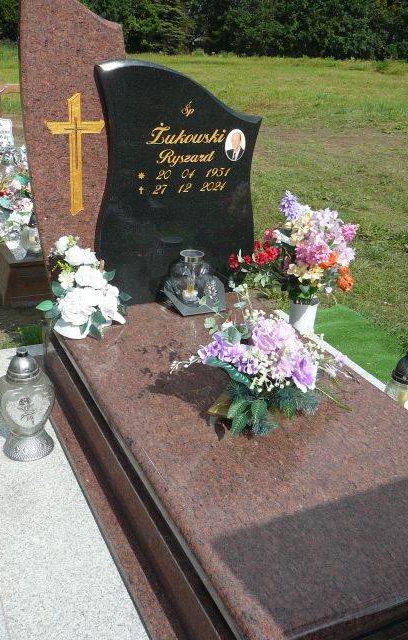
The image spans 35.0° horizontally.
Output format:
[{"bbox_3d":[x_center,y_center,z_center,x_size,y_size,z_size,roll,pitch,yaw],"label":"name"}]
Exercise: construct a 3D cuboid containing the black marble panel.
[{"bbox_3d":[-0.102,-0.527,2.596,0.687,0.927,0.078,-9,26,-24],"label":"black marble panel"}]

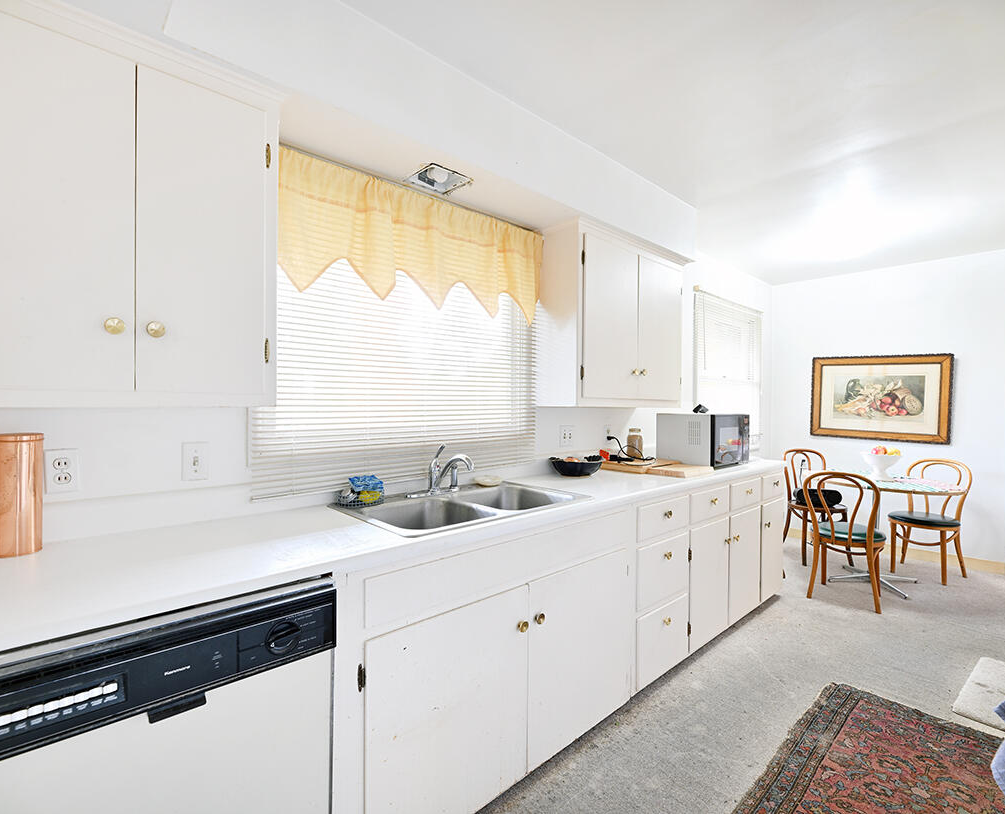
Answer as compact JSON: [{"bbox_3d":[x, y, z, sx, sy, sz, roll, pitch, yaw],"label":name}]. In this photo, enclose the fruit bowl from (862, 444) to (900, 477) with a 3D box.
[{"bbox_3d":[2.761,0.413,3.435,0.215,0.235,0.215,0,0,-42],"label":"fruit bowl"}]

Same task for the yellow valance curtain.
[{"bbox_3d":[-0.290,-0.625,1.934,1.305,0.460,0.090,0,1,-42],"label":"yellow valance curtain"}]

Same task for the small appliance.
[{"bbox_3d":[1.237,0.192,2.916,0.515,0.300,0.347,0,1,-42],"label":"small appliance"}]

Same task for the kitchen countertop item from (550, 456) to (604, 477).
[{"bbox_3d":[0.364,0.303,2.406,0.260,0.100,0.260,0,0,0],"label":"kitchen countertop item"}]

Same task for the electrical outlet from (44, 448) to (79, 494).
[{"bbox_3d":[-1.131,0.166,1.221,0.070,0.114,0.012,0,0,-42],"label":"electrical outlet"}]

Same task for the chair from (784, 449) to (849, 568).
[{"bbox_3d":[2.612,0.833,3.962,0.410,0.880,0.490,0,0,6],"label":"chair"}]

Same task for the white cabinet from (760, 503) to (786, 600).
[{"bbox_3d":[1.510,0.885,3.196,0.380,0.620,0.560,0,1,-42],"label":"white cabinet"}]

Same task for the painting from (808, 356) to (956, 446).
[{"bbox_3d":[3.217,-0.074,4.093,0.040,0.720,0.960,0,1,-42],"label":"painting"}]

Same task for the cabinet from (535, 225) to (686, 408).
[{"bbox_3d":[0.607,-0.431,2.599,0.980,0.860,0.310,0,0,-42],"label":"cabinet"}]

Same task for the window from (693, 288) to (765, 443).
[{"bbox_3d":[1.951,-0.311,4.035,1.420,1.160,0.100,0,0,-42],"label":"window"}]

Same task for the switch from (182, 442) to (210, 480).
[{"bbox_3d":[-0.931,0.168,1.445,0.071,0.118,0.017,0,1,-42],"label":"switch"}]

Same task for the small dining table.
[{"bbox_3d":[2.737,0.903,3.469,0.950,0.745,0.950,0,0,-42],"label":"small dining table"}]

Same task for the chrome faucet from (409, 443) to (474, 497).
[{"bbox_3d":[-0.211,0.252,1.843,0.265,0.200,0.235,0,1,-42],"label":"chrome faucet"}]

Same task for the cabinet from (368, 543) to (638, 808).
[{"bbox_3d":[-0.094,0.892,1.766,1.153,0.632,0.560,0,1,-42],"label":"cabinet"}]

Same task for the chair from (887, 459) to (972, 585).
[{"bbox_3d":[3.233,0.845,3.621,0.490,0.866,0.410,0,0,-33],"label":"chair"}]

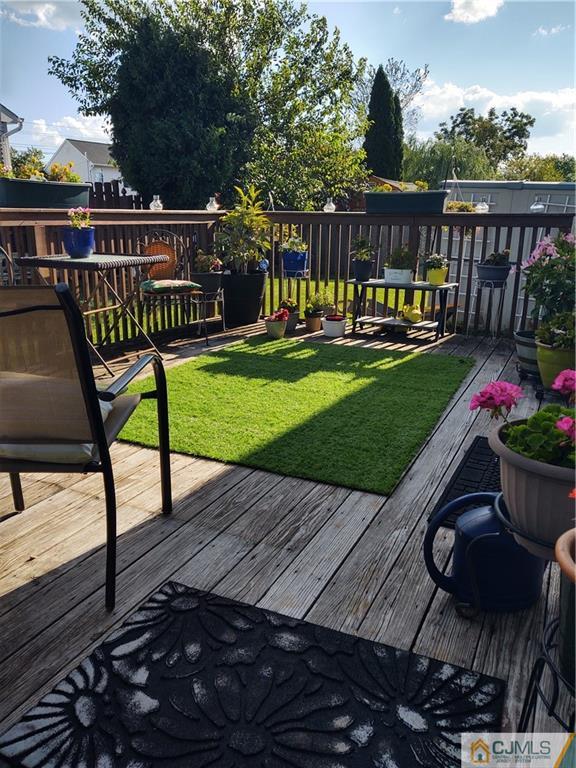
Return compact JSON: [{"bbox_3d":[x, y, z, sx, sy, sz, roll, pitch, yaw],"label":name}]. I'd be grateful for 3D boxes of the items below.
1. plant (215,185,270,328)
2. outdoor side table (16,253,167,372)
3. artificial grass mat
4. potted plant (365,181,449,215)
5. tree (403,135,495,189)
[{"bbox_3d":[-0.429,-1.195,5.658,0.510,1.310,0.510,1,15,0],"label":"plant"},{"bbox_3d":[-1.324,-0.512,4.208,0.740,0.740,0.740,8,17,24],"label":"outdoor side table"},{"bbox_3d":[0.048,-0.002,3.751,1.880,0.030,2.490,8,17,24],"label":"artificial grass mat"},{"bbox_3d":[1.072,-1.683,5.423,0.740,0.285,0.210,8,17,24],"label":"potted plant"},{"bbox_3d":[7.226,-8.672,27.814,4.900,5.420,4.900,4,16,13],"label":"tree"}]

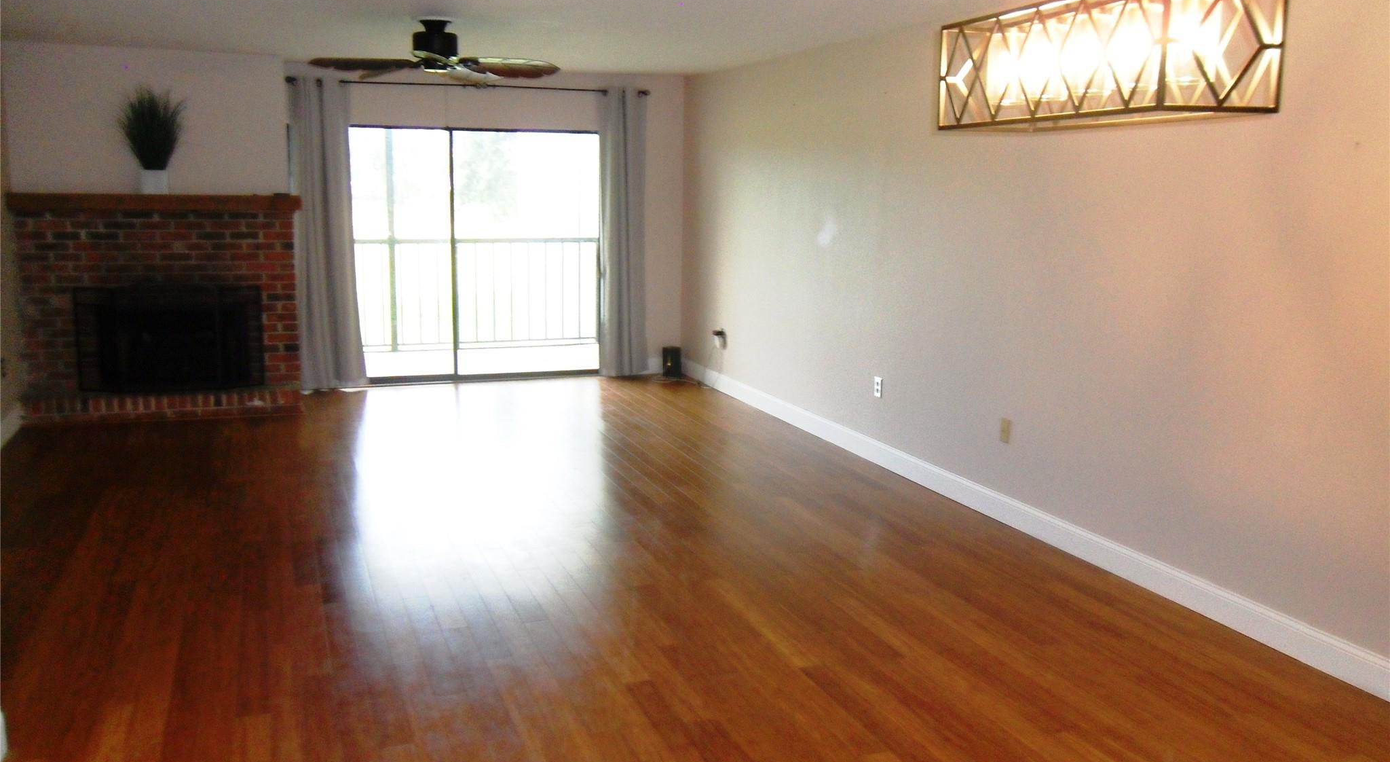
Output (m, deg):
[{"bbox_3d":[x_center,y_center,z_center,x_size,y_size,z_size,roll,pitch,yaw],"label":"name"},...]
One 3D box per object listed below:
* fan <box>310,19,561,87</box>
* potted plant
[{"bbox_3d":[-1.408,-1.809,6.109,1.347,0.285,1.347,-3,11,-21],"label":"fan"},{"bbox_3d":[-3.525,-1.566,7.324,0.396,0.685,0.396,-3,11,-21],"label":"potted plant"}]

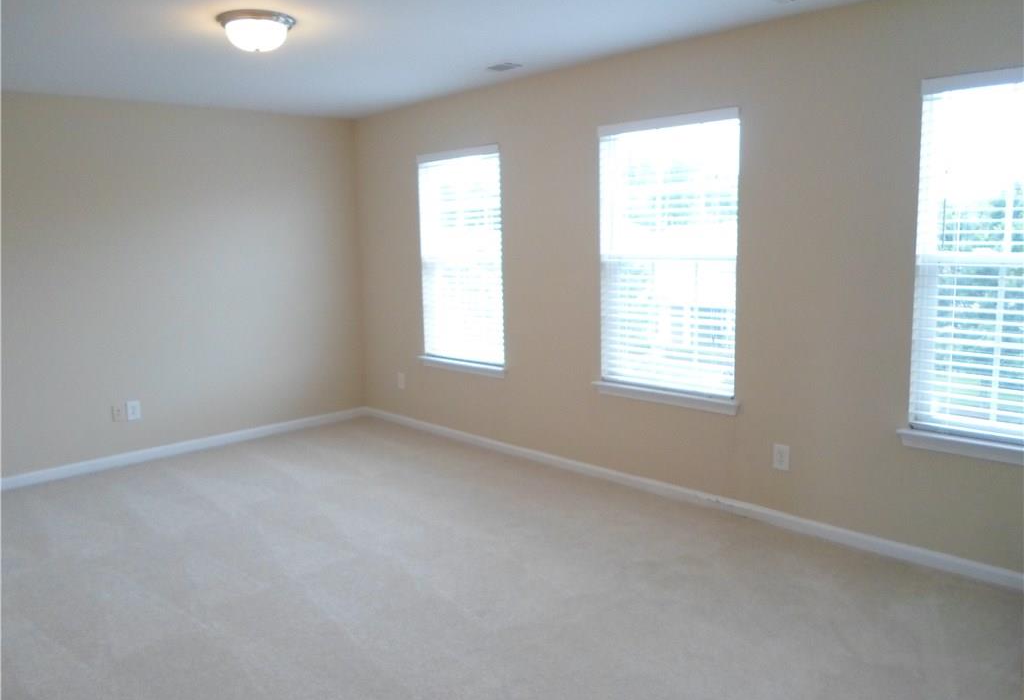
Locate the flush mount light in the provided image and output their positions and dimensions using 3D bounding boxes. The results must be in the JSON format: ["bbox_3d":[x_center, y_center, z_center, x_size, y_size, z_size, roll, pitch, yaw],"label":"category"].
[{"bbox_3d":[-1.104,-1.367,3.220,0.340,0.135,0.340,-9,12,-43],"label":"flush mount light"}]

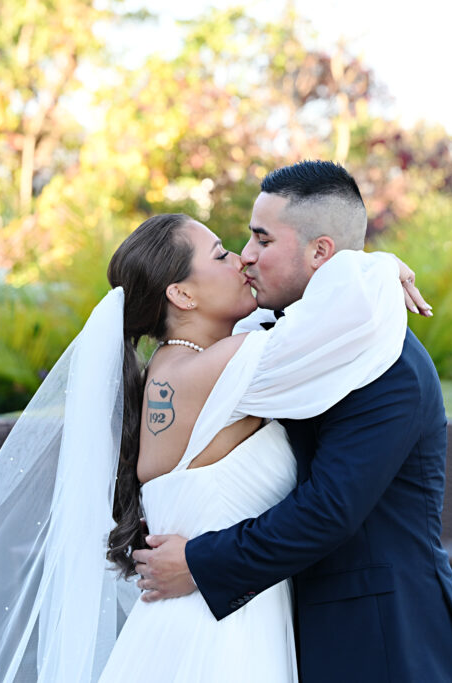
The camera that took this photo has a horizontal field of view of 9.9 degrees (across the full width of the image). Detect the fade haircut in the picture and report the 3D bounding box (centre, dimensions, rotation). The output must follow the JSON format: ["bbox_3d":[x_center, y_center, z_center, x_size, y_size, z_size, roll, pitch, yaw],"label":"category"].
[{"bbox_3d":[0.151,-0.227,4.500,0.183,0.168,0.165,0,2,-7],"label":"fade haircut"}]

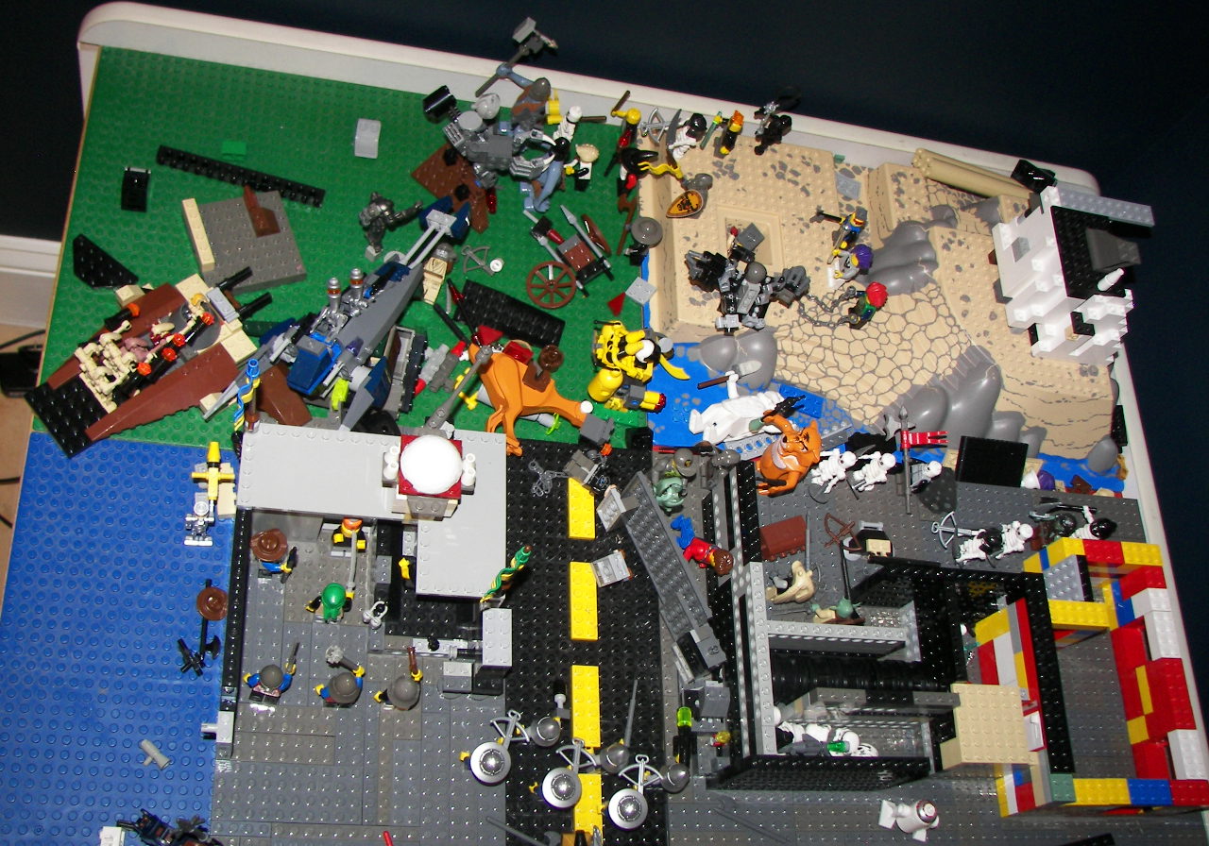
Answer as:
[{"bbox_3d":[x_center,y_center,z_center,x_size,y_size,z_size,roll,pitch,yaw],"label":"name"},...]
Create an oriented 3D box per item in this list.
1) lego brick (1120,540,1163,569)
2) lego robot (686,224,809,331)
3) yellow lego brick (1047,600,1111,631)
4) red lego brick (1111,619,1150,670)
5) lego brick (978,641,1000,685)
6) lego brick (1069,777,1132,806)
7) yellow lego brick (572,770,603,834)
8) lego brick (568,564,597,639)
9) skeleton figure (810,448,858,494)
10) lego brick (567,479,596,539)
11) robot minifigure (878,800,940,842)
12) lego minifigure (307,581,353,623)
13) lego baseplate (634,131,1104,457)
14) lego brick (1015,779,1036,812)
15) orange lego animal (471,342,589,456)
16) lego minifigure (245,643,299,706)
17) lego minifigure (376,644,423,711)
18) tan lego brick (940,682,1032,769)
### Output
[{"bbox_3d":[0.362,0.090,0.852,0.032,0.011,0.016,6,64,-15],"label":"lego brick"},{"bbox_3d":[0.096,-0.094,0.828,0.084,0.051,0.056,6,64,-15],"label":"lego robot"},{"bbox_3d":[0.301,0.124,0.808,0.048,0.011,0.016,6,64,-15],"label":"yellow lego brick"},{"bbox_3d":[0.369,0.157,0.874,0.016,0.029,0.032,6,65,-15],"label":"red lego brick"},{"bbox_3d":[0.254,0.157,0.807,0.016,0.019,0.032,6,65,-15],"label":"lego brick"},{"bbox_3d":[0.298,0.226,0.767,0.048,0.011,0.016,6,64,-15],"label":"lego brick"},{"bbox_3d":[-0.009,0.226,0.721,0.016,0.005,0.048,6,64,-15],"label":"yellow lego brick"},{"bbox_3d":[-0.013,0.110,0.775,0.016,0.005,0.048,6,64,-15],"label":"lego brick"},{"bbox_3d":[0.154,0.032,0.840,0.020,0.041,0.025,-5,67,-19],"label":"skeleton figure"},{"bbox_3d":[-0.014,0.050,0.787,0.016,0.005,0.047,6,65,-15],"label":"lego brick"},{"bbox_3d":[0.186,0.235,0.749,0.032,0.035,0.017,21,61,-7],"label":"robot minifigure"},{"bbox_3d":[-0.154,0.101,0.705,0.024,0.041,0.016,6,65,-15],"label":"lego minifigure"},{"bbox_3d":[0.216,-0.089,0.924,0.384,0.042,0.256,6,64,-15],"label":"lego baseplate"},{"bbox_3d":[0.261,0.226,0.759,0.016,0.019,0.016,6,64,-15],"label":"lego brick"},{"bbox_3d":[-0.057,-0.012,0.794,0.086,0.027,0.062,28,61,-3],"label":"orange lego animal"},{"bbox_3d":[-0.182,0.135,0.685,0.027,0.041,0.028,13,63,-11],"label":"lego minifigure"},{"bbox_3d":[-0.114,0.142,0.698,0.024,0.041,0.030,7,64,-14],"label":"lego minifigure"},{"bbox_3d":[0.233,0.189,0.777,0.049,0.024,0.049,6,64,-15],"label":"tan lego brick"}]

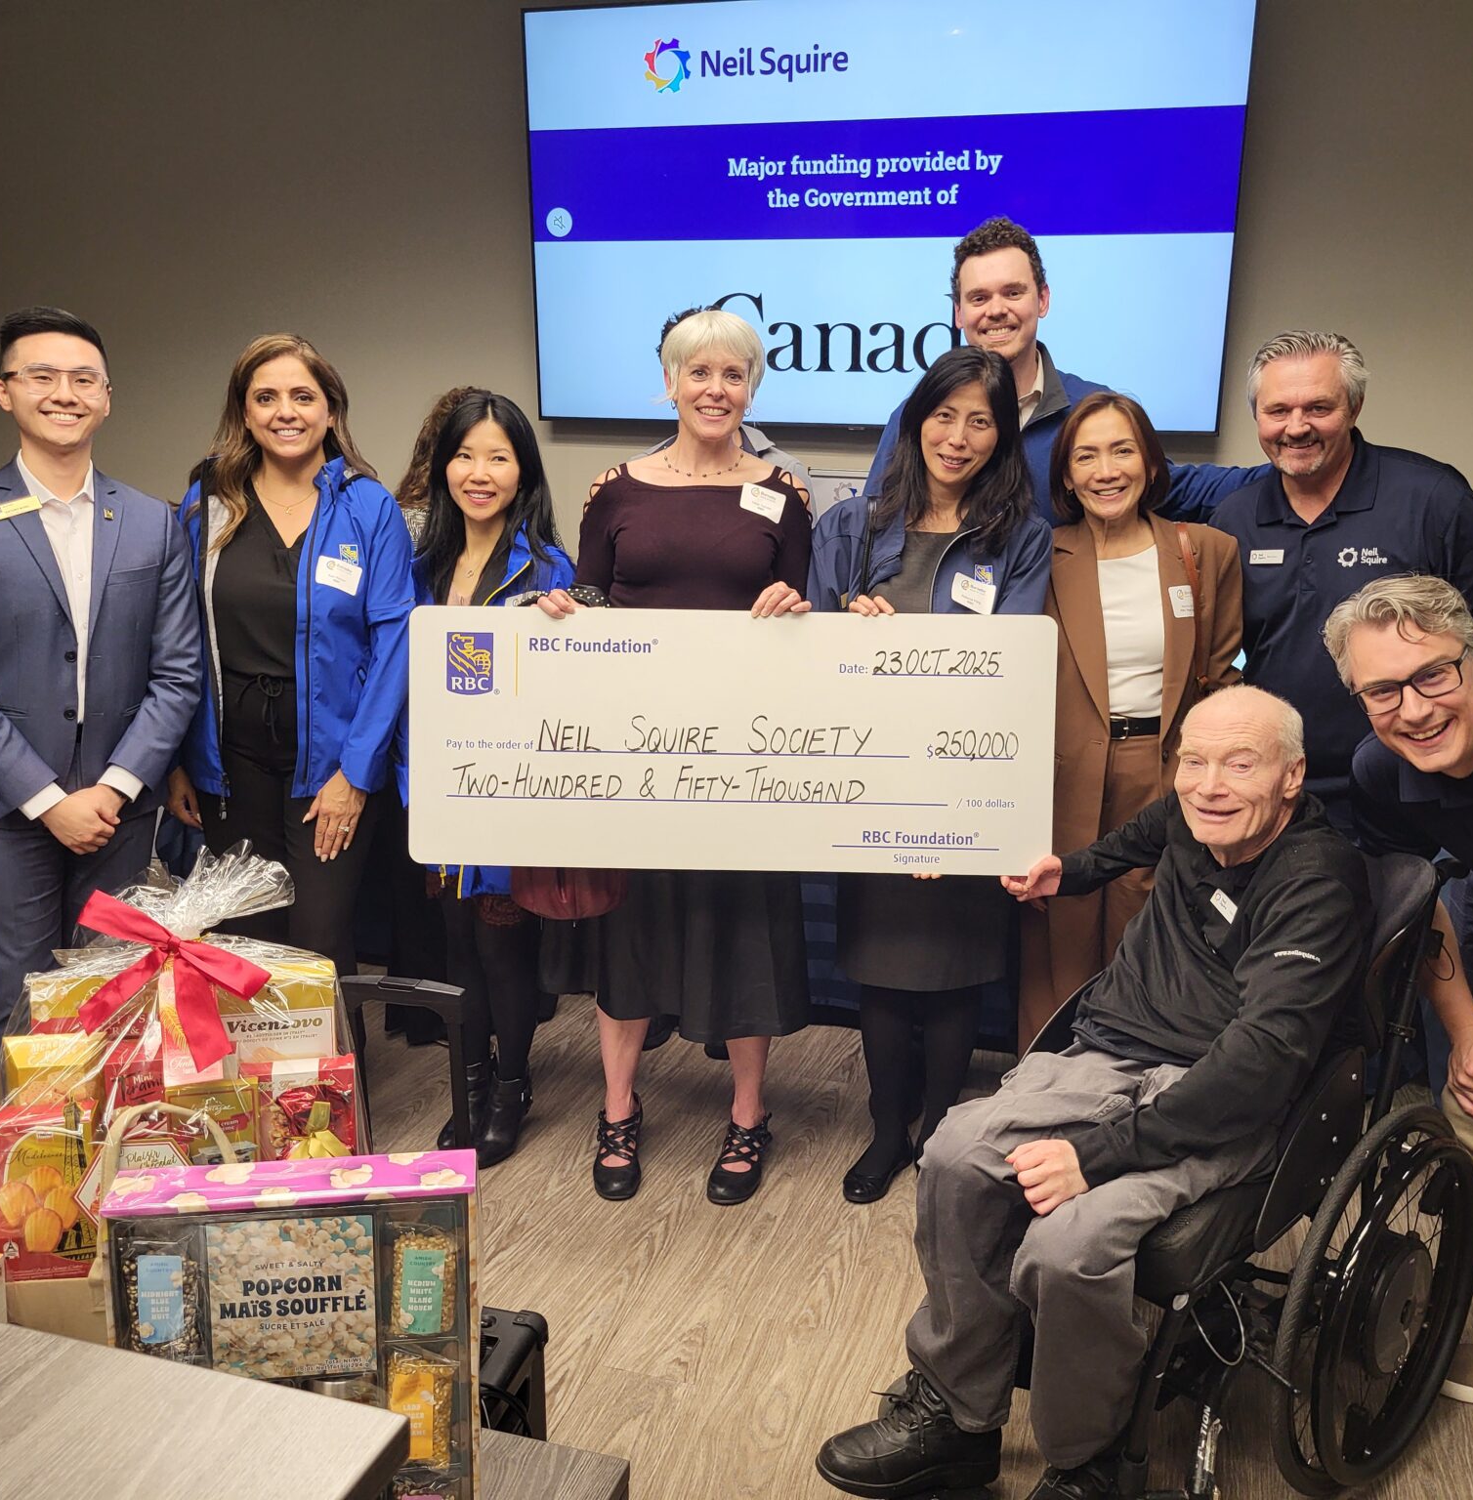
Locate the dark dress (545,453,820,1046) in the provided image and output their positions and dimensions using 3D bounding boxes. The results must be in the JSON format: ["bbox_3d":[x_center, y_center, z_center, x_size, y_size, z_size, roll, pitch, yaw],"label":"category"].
[{"bbox_3d":[-0.098,0.008,2.836,0.490,1.083,0.360,1,13,0],"label":"dark dress"}]

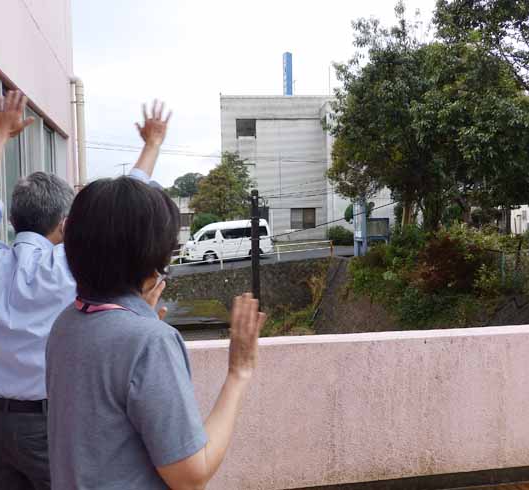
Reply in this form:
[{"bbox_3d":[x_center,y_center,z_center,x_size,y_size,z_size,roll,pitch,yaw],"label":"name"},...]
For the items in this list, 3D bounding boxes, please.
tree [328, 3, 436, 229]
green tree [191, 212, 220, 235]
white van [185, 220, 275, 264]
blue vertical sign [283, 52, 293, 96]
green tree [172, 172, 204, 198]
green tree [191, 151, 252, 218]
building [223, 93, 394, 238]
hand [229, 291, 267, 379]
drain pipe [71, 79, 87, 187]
[{"bbox_3d":[5.972,-5.842,26.252,5.600,12.000,5.400,-1,2,0],"label":"tree"},{"bbox_3d":[-3.896,-0.855,35.050,2.000,2.400,2.000,-1,2,0],"label":"green tree"},{"bbox_3d":[-2.169,-0.297,31.400,5.300,2.280,1.880,-5,4,-25],"label":"white van"},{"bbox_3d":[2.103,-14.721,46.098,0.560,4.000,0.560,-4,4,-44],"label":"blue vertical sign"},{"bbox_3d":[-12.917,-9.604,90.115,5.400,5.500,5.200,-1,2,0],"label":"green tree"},{"bbox_3d":[-2.976,-3.211,37.134,4.200,6.400,4.100,-1,2,0],"label":"green tree"},{"bbox_3d":[3.480,-5.792,45.200,13.800,11.100,10.500,-1,2,0],"label":"building"},{"bbox_3d":[-0.037,0.199,1.150,0.085,0.185,0.060,9,-6,-17],"label":"hand"},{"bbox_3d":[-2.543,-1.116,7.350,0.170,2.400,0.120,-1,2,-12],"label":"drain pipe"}]

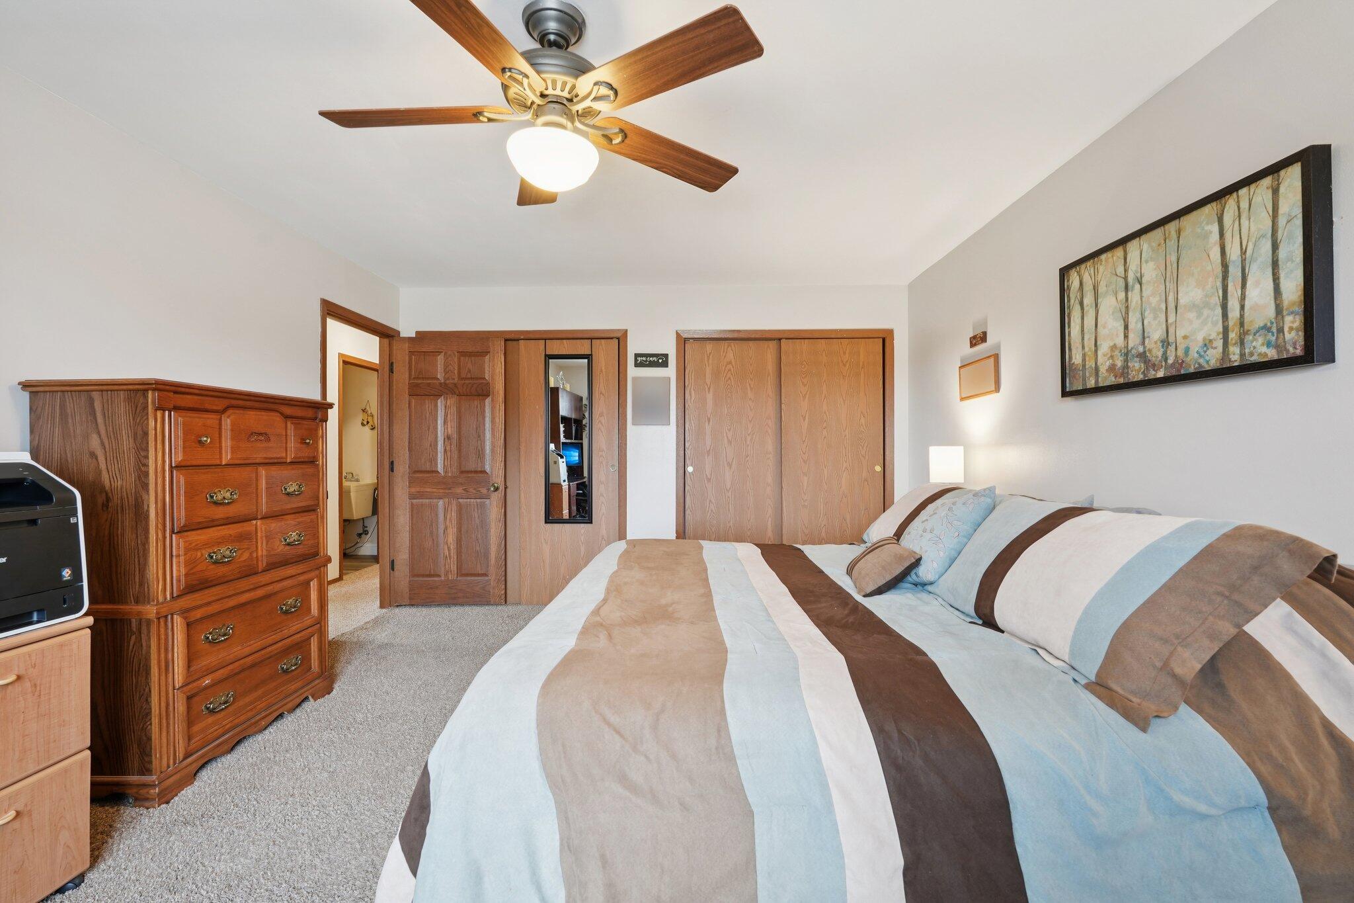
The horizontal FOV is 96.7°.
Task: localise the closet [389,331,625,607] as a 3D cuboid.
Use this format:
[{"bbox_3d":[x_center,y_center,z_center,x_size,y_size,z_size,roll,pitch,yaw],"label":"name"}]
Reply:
[{"bbox_3d":[-1.283,0.137,4.643,1.774,2.102,0.260,0,0,1],"label":"closet"}]

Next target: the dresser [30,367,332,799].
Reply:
[{"bbox_3d":[-1.947,0.476,2.496,0.471,1.418,0.985,0,0,1],"label":"dresser"}]

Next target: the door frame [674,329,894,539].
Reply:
[{"bbox_3d":[0.820,0.126,4.626,1.652,2.104,0.110,0,0,1],"label":"door frame"}]

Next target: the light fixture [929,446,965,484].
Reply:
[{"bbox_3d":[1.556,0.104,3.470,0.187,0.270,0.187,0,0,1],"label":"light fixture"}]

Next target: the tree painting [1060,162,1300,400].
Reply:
[{"bbox_3d":[1.674,-0.510,2.092,0.025,0.512,1.006,0,0,1],"label":"tree painting"}]

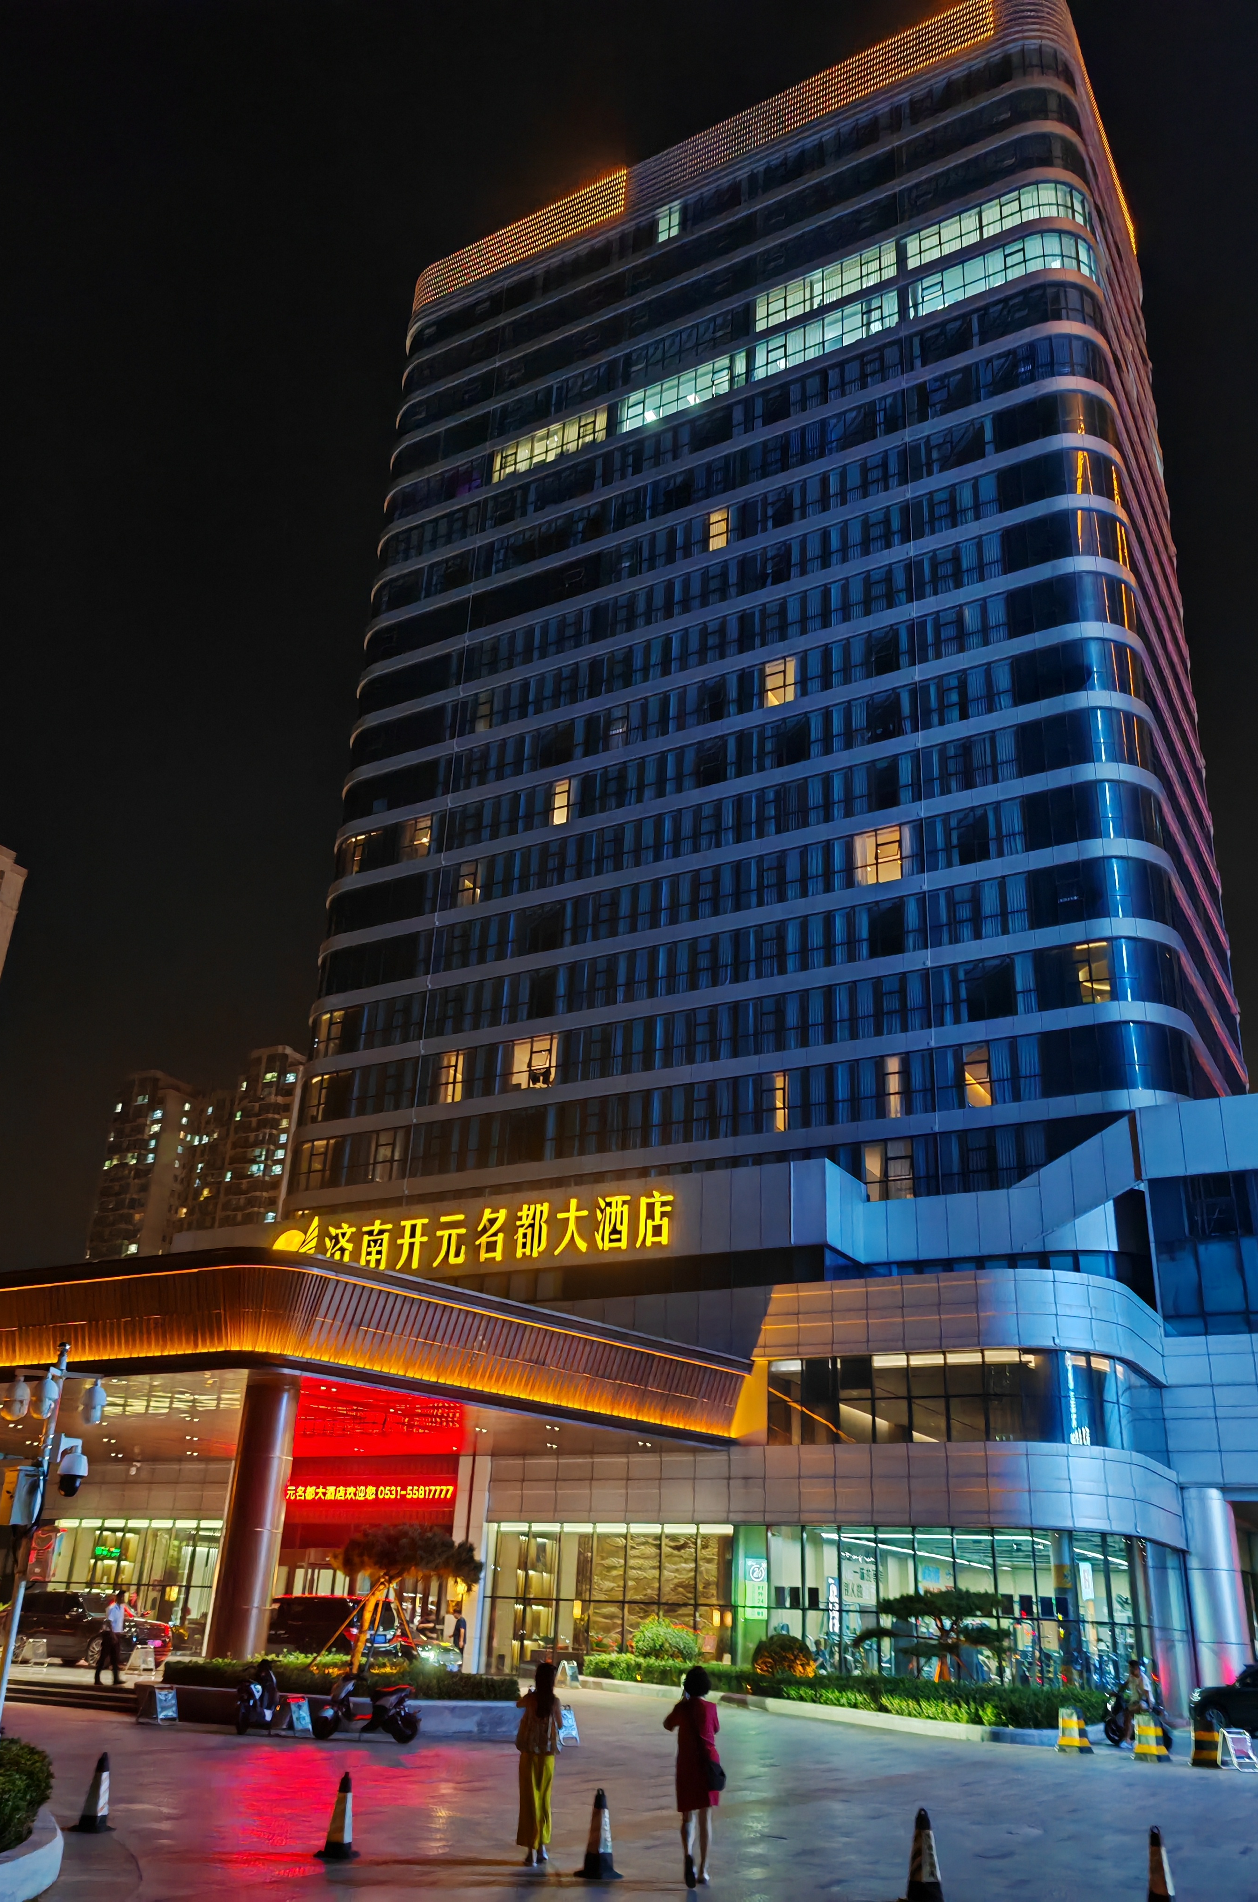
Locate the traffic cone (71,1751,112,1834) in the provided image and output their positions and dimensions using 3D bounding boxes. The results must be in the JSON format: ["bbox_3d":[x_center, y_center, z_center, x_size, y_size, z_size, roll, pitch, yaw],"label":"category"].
[{"bbox_3d":[-4.944,7.786,13.755,0.370,0.640,0.370,10,-26,-14],"label":"traffic cone"}]

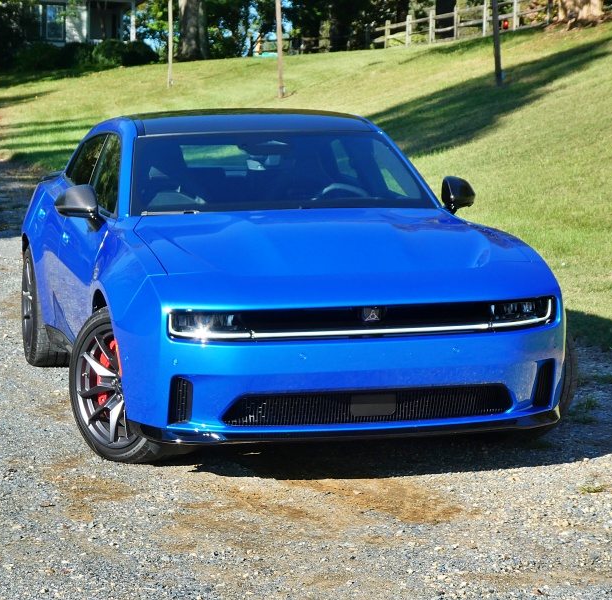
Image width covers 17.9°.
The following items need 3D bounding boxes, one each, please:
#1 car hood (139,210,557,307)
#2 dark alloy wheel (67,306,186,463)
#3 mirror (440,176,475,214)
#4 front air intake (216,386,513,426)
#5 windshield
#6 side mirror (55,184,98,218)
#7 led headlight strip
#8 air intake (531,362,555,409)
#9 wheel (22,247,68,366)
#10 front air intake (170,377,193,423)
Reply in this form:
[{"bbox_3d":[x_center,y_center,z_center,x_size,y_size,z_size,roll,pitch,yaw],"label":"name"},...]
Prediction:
[{"bbox_3d":[0.097,-0.206,8.375,1.660,0.310,1.430,-2,7,-13],"label":"car hood"},{"bbox_3d":[-0.734,0.363,8.512,0.300,0.715,0.715,-6,9,-42],"label":"dark alloy wheel"},{"bbox_3d":[0.752,-0.527,9.661,0.220,0.180,0.150,-2,7,-13],"label":"mirror"},{"bbox_3d":[0.262,0.410,7.769,1.210,0.150,0.140,-2,7,-13],"label":"front air intake"},{"bbox_3d":[-0.147,-0.620,9.341,1.500,0.390,0.860,-2,7,-13],"label":"windshield"},{"bbox_3d":[-1.085,-0.464,9.225,0.220,0.180,0.150,-2,7,-13],"label":"side mirror"},{"bbox_3d":[0.250,0.078,7.771,1.610,0.125,0.170,-2,7,-13],"label":"led headlight strip"},{"bbox_3d":[0.984,0.345,8.024,0.100,0.200,0.100,-2,7,-13],"label":"air intake"},{"bbox_3d":[-1.495,0.035,11.441,0.300,0.720,0.720,-2,7,-13],"label":"wheel"},{"bbox_3d":[-0.497,0.396,7.672,0.100,0.200,0.100,-2,7,-13],"label":"front air intake"}]

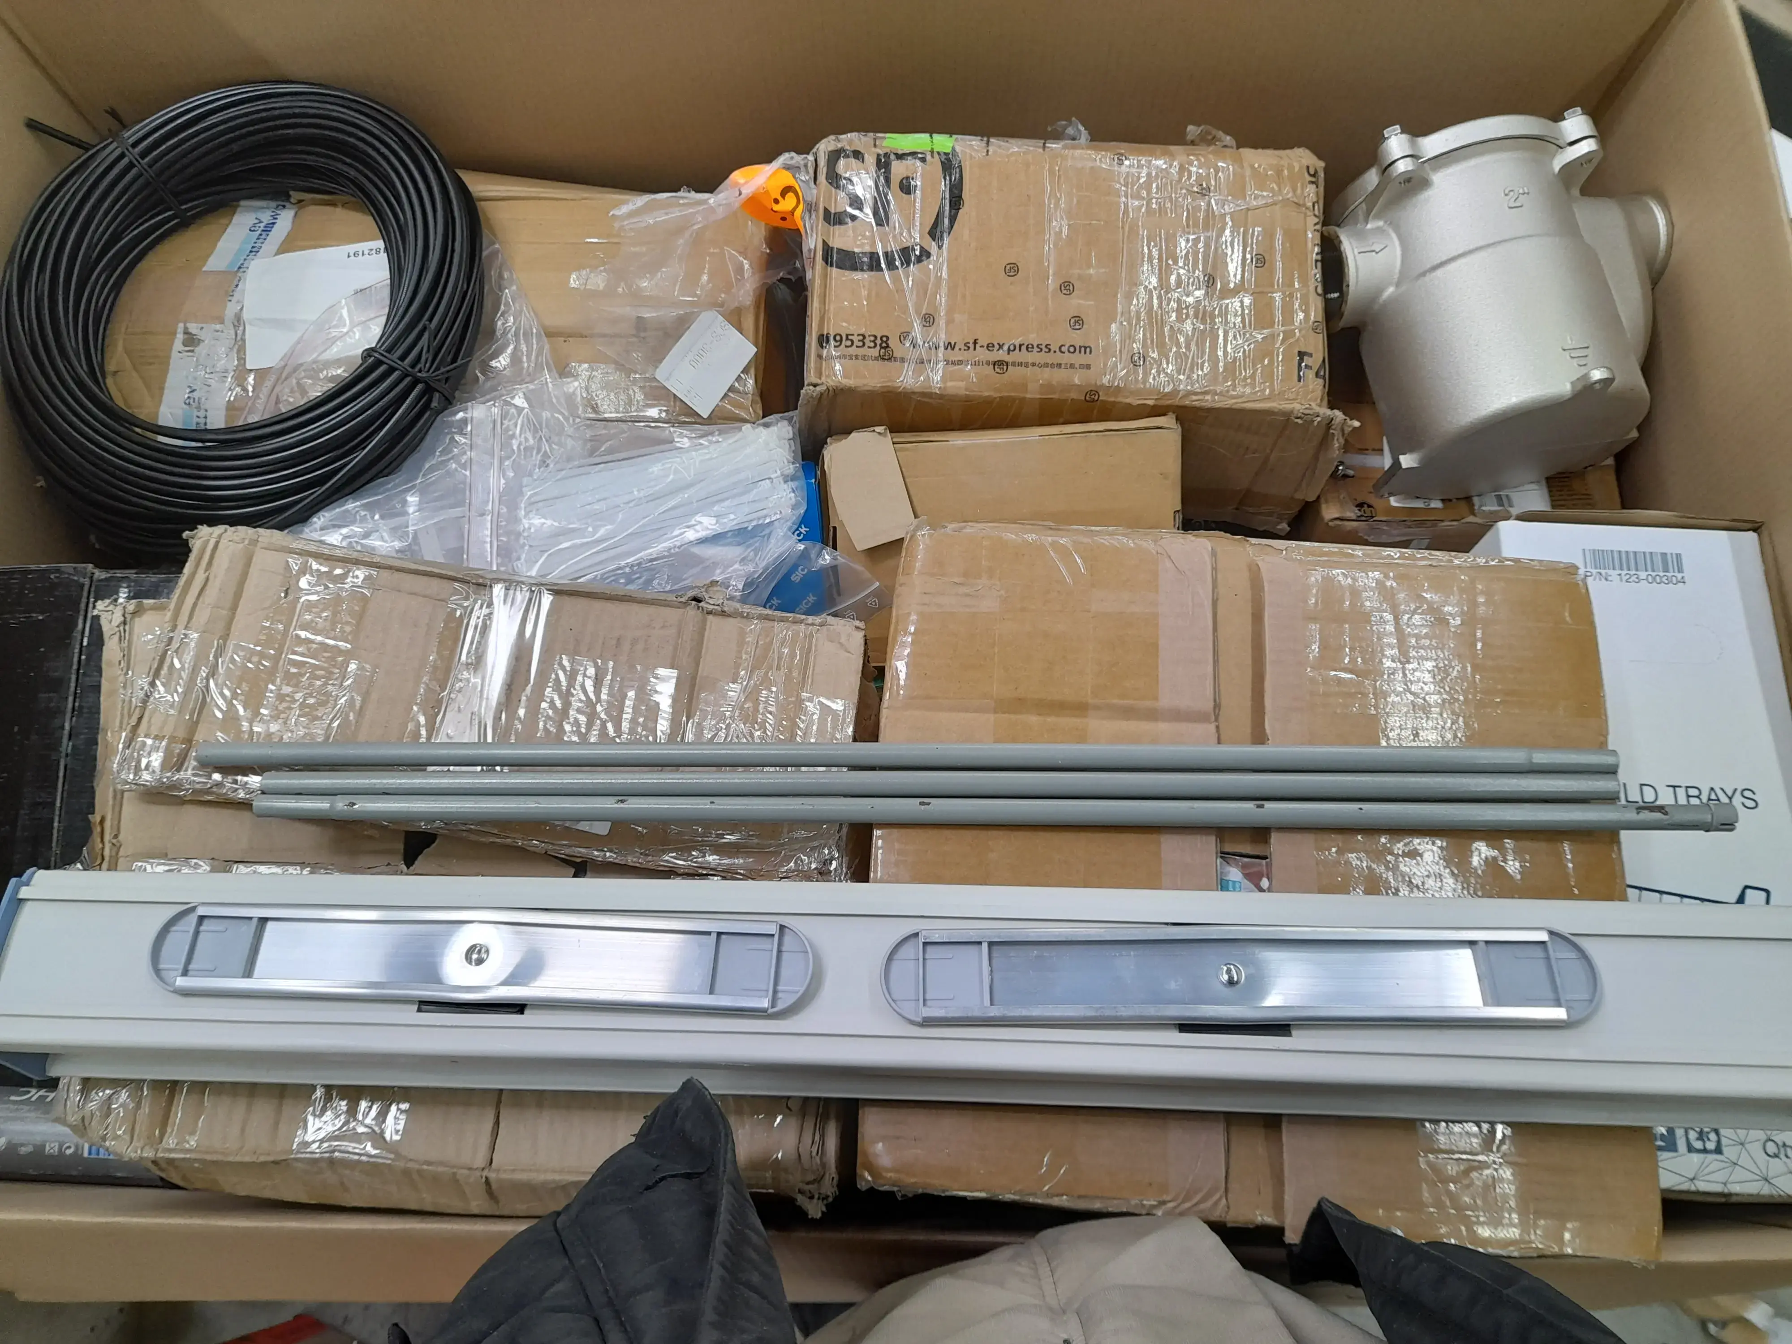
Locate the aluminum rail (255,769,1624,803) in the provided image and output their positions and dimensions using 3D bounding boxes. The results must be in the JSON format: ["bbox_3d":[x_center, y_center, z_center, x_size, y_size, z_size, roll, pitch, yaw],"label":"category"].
[{"bbox_3d":[0.016,0.068,0.780,0.820,0.015,0.015,0,75,3],"label":"aluminum rail"}]

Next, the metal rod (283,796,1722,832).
[{"bbox_3d":[0.049,0.084,0.780,0.891,0.015,0.015,0,75,3],"label":"metal rod"}]

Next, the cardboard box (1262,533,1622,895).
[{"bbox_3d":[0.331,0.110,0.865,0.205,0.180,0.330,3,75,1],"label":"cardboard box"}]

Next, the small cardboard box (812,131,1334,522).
[{"bbox_3d":[0.104,-0.220,0.862,0.310,0.175,0.175,3,75,1],"label":"small cardboard box"}]

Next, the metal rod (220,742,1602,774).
[{"bbox_3d":[-0.002,0.053,0.780,0.856,0.015,0.015,0,75,3],"label":"metal rod"}]

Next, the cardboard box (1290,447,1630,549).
[{"bbox_3d":[0.426,-0.162,1.028,0.225,0.120,0.150,0,75,0],"label":"cardboard box"}]

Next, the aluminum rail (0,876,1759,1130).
[{"bbox_3d":[0.014,0.184,0.710,1.000,0.060,0.115,1,75,2],"label":"aluminum rail"}]

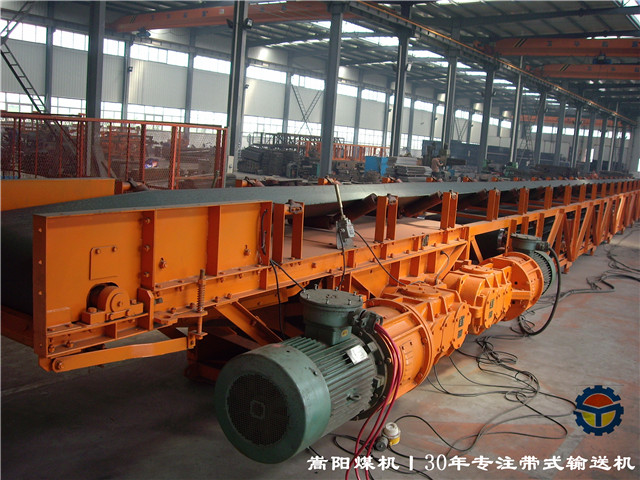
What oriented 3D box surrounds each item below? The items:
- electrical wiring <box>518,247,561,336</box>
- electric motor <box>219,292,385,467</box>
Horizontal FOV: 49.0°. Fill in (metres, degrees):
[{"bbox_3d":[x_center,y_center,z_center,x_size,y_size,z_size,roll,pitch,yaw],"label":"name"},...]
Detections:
[{"bbox_3d":[2.023,0.461,6.473,0.369,0.892,0.321,8,9,30],"label":"electrical wiring"},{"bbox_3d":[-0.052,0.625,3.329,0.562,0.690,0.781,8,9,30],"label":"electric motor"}]

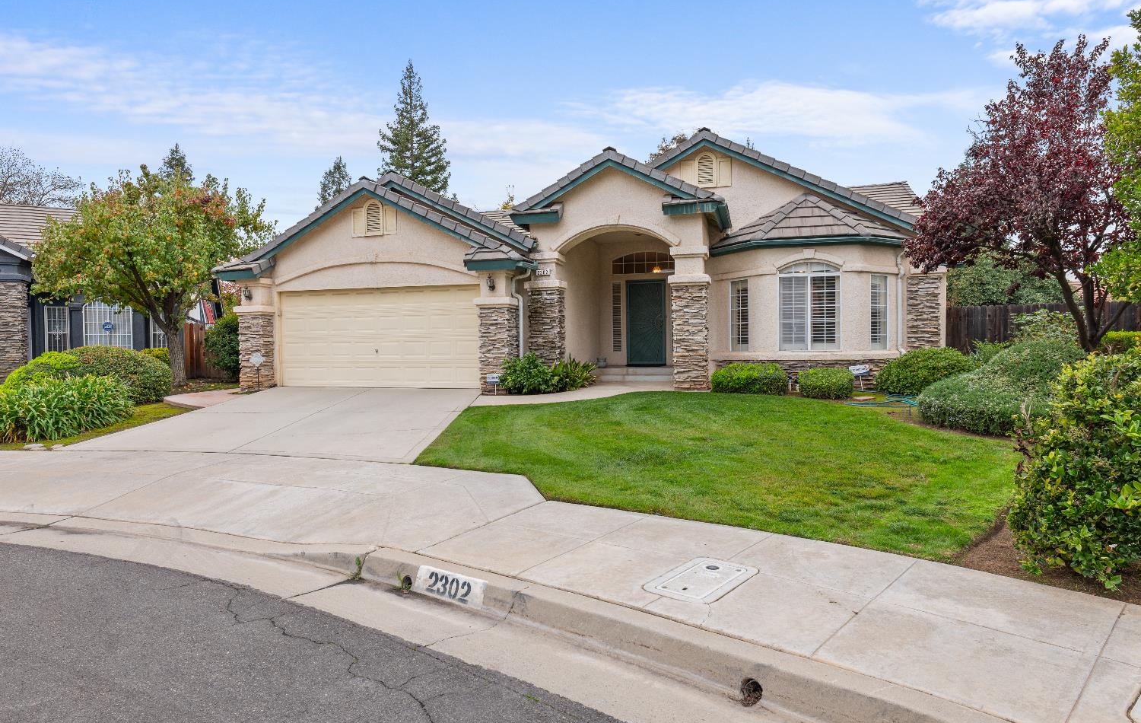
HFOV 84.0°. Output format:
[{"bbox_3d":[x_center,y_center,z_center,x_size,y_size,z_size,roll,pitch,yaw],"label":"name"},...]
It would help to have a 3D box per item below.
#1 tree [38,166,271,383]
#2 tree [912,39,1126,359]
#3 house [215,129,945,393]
[{"bbox_3d":[-10.191,-2.109,15.557,5.200,5.420,5.200,0,1,16],"label":"tree"},{"bbox_3d":[7.818,-2.487,10.965,3.700,6.190,3.700,0,1,16],"label":"tree"},{"bbox_3d":[1.231,-2.264,18.073,15.700,5.510,12.950,0,1,16],"label":"house"}]

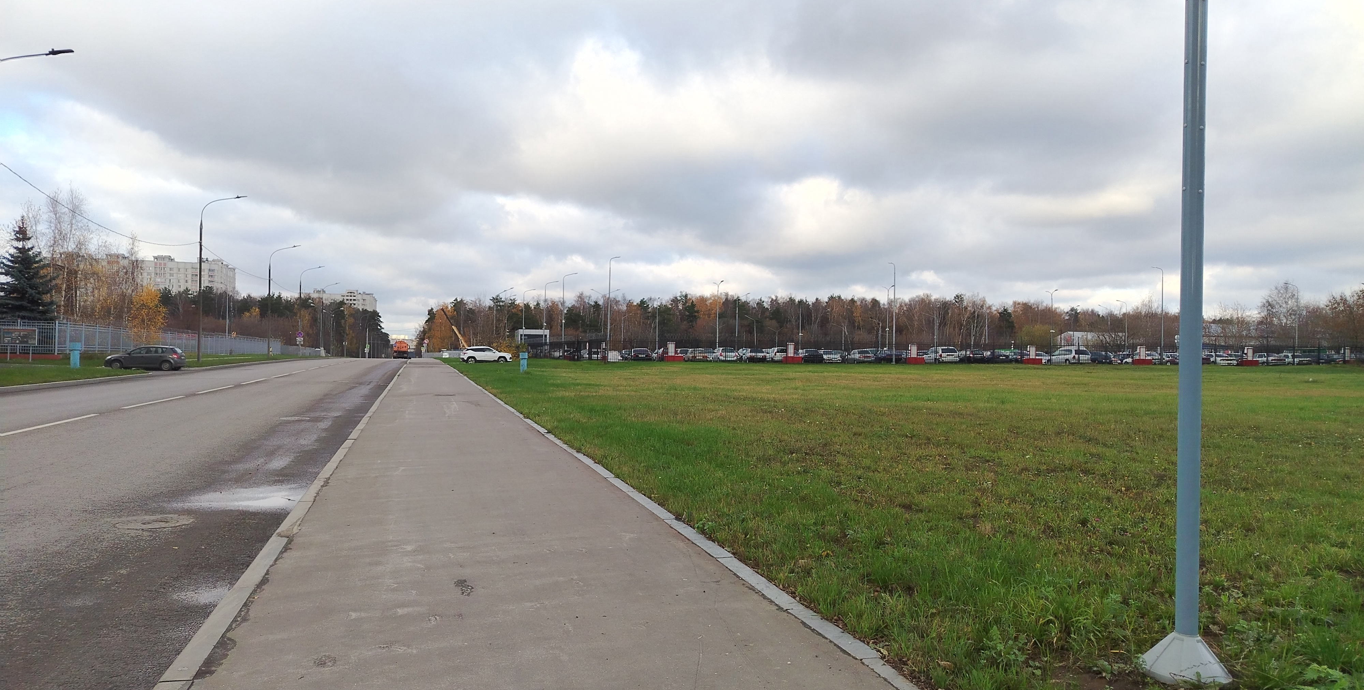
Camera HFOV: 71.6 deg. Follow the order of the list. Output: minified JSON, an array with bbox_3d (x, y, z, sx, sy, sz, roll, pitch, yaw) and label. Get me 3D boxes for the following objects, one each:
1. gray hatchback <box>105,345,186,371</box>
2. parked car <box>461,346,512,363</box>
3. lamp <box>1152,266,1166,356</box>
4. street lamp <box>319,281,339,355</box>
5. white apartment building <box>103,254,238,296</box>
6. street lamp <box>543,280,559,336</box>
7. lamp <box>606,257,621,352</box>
[{"bbox_3d":[-32.205,0.806,56.800,4.250,1.480,1.790,1,0,-14],"label":"gray hatchback"},{"bbox_3d":[-17.298,0.944,83.800,4.390,1.630,1.820,1,0,-13],"label":"parked car"},{"bbox_3d":[45.945,-2.756,91.262,0.350,9.350,1.750,1,0,-11],"label":"lamp"},{"bbox_3d":[-57.738,-4.193,155.909,3.100,11.900,0.400,1,0,-15],"label":"street lamp"},{"bbox_3d":[-252.821,-21.790,466.000,60.000,44.000,22.000,1,0,-25],"label":"white apartment building"},{"bbox_3d":[-15.794,-2.993,114.249,1.800,9.300,0.350,1,0,-17],"label":"street lamp"},{"bbox_3d":[-6.064,-3.113,85.116,0.350,9.350,1.750,1,0,38],"label":"lamp"}]

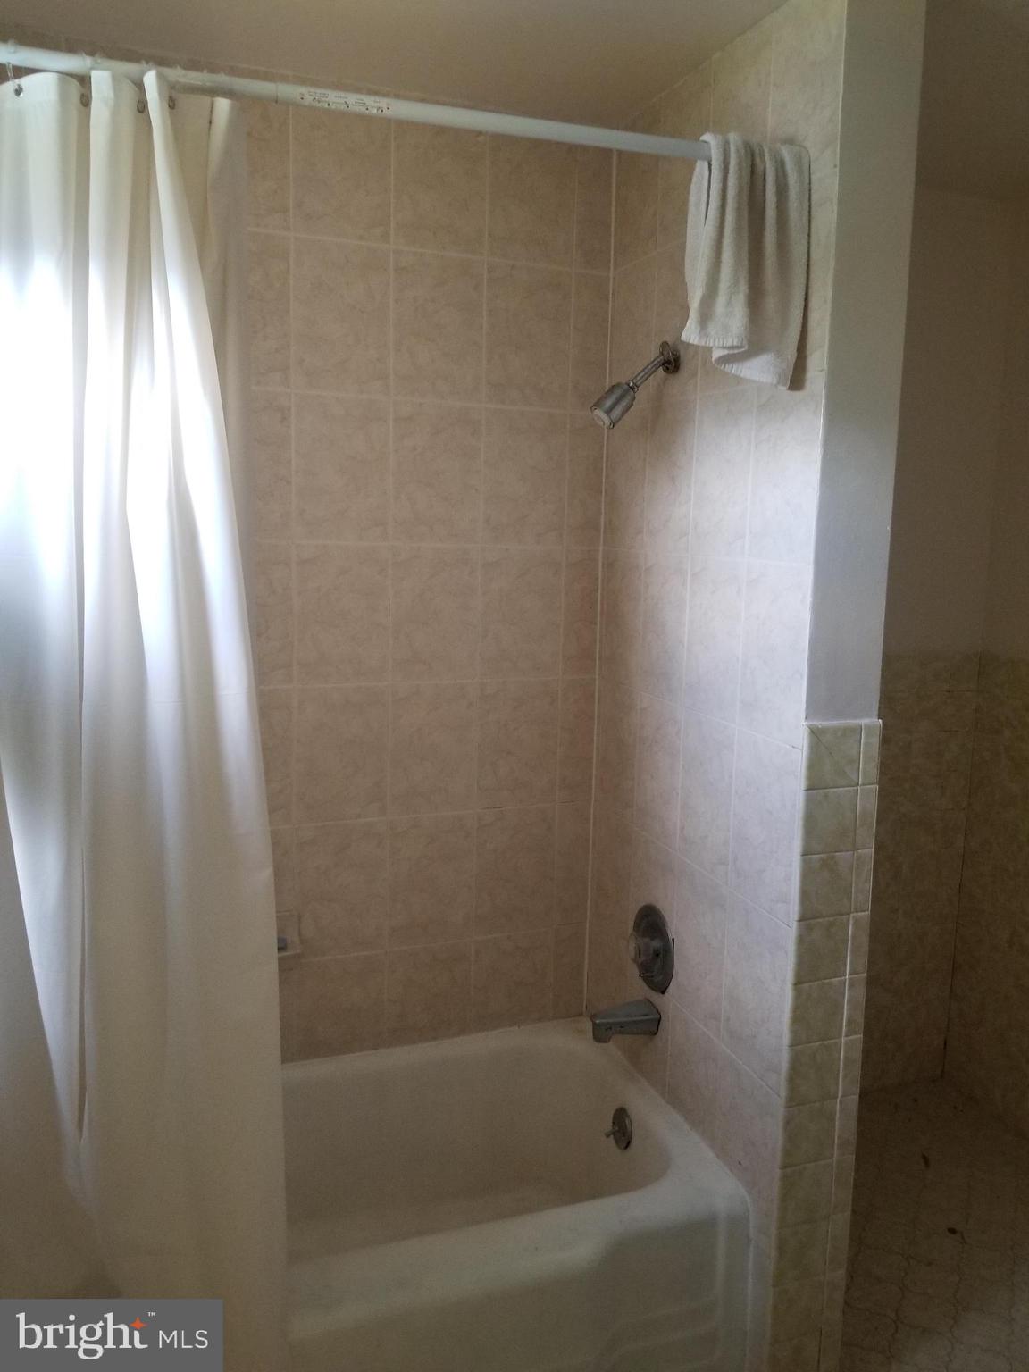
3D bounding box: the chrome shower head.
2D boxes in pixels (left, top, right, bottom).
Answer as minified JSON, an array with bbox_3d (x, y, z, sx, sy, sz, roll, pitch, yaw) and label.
[{"bbox_3d":[0.236,-0.598,2.038,0.160,0.155,0.062,-1,8,-20],"label":"chrome shower head"}]

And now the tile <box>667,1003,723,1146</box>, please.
[{"bbox_3d":[0.358,0.771,2.046,0.010,0.235,0.200,-1,8,-20],"label":"tile"}]

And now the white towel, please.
[{"bbox_3d":[0.360,-0.662,1.625,0.175,0.350,0.085,-2,9,-23],"label":"white towel"}]

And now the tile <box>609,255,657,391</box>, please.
[{"bbox_3d":[0.254,-0.752,2.228,0.010,0.300,0.208,-1,8,-20],"label":"tile"}]

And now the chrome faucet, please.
[{"bbox_3d":[0.232,0.708,2.175,0.138,0.070,0.062,-1,8,-20],"label":"chrome faucet"}]

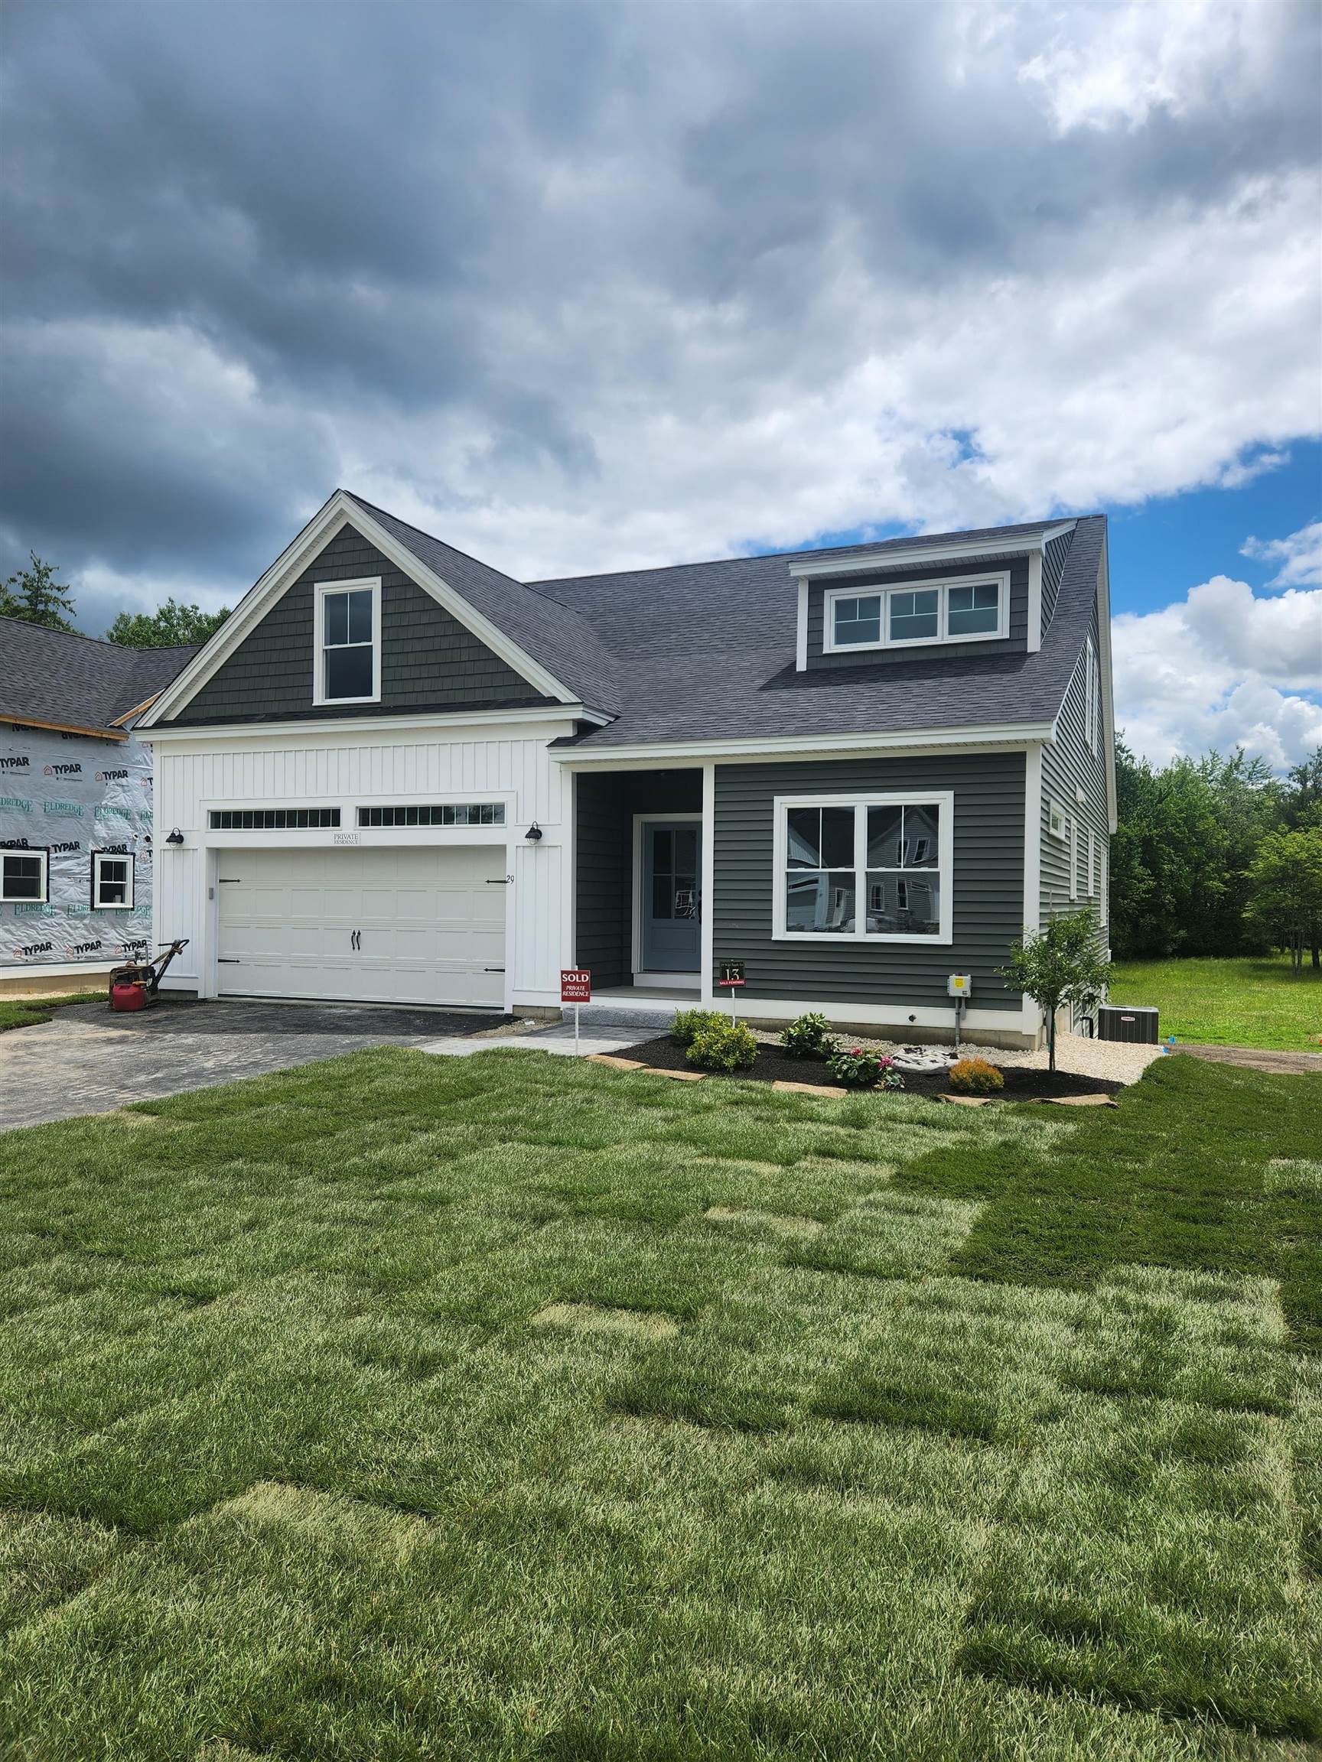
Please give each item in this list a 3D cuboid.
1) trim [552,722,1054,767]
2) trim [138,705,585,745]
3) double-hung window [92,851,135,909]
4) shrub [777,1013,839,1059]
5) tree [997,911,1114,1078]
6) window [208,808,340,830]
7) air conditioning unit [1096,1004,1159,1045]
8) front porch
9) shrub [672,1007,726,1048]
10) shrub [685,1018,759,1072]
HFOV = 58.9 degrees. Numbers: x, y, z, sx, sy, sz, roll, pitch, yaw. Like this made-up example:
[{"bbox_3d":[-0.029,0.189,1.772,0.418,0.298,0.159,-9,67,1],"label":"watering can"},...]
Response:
[{"bbox_3d":[1.411,-1.526,13.452,5.929,0.240,0.250,0,-1,23],"label":"trim"},{"bbox_3d":[-4.282,-2.102,15.862,7.365,0.190,0.200,0,-1,23],"label":"trim"},{"bbox_3d":[-10.189,0.013,21.800,0.100,1.022,0.862,0,-1,26],"label":"double-hung window"},{"bbox_3d":[1.458,1.517,11.655,0.591,0.442,0.562,1,-1,0],"label":"shrub"},{"bbox_3d":[3.616,0.994,10.785,1.013,1.495,0.963,0,-1,23],"label":"tree"},{"bbox_3d":[-5.481,-0.867,16.600,2.405,0.288,0.080,0,-1,23],"label":"window"},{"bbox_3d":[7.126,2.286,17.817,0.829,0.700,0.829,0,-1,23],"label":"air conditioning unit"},{"bbox_3d":[0.019,0.059,14.897,1.750,2.786,1.550,0,-1,23],"label":"front porch"},{"bbox_3d":[0.411,1.503,12.097,0.627,0.403,0.596,1,-1,0],"label":"shrub"},{"bbox_3d":[0.561,1.431,10.562,0.650,0.430,0.600,1,-1,0],"label":"shrub"}]

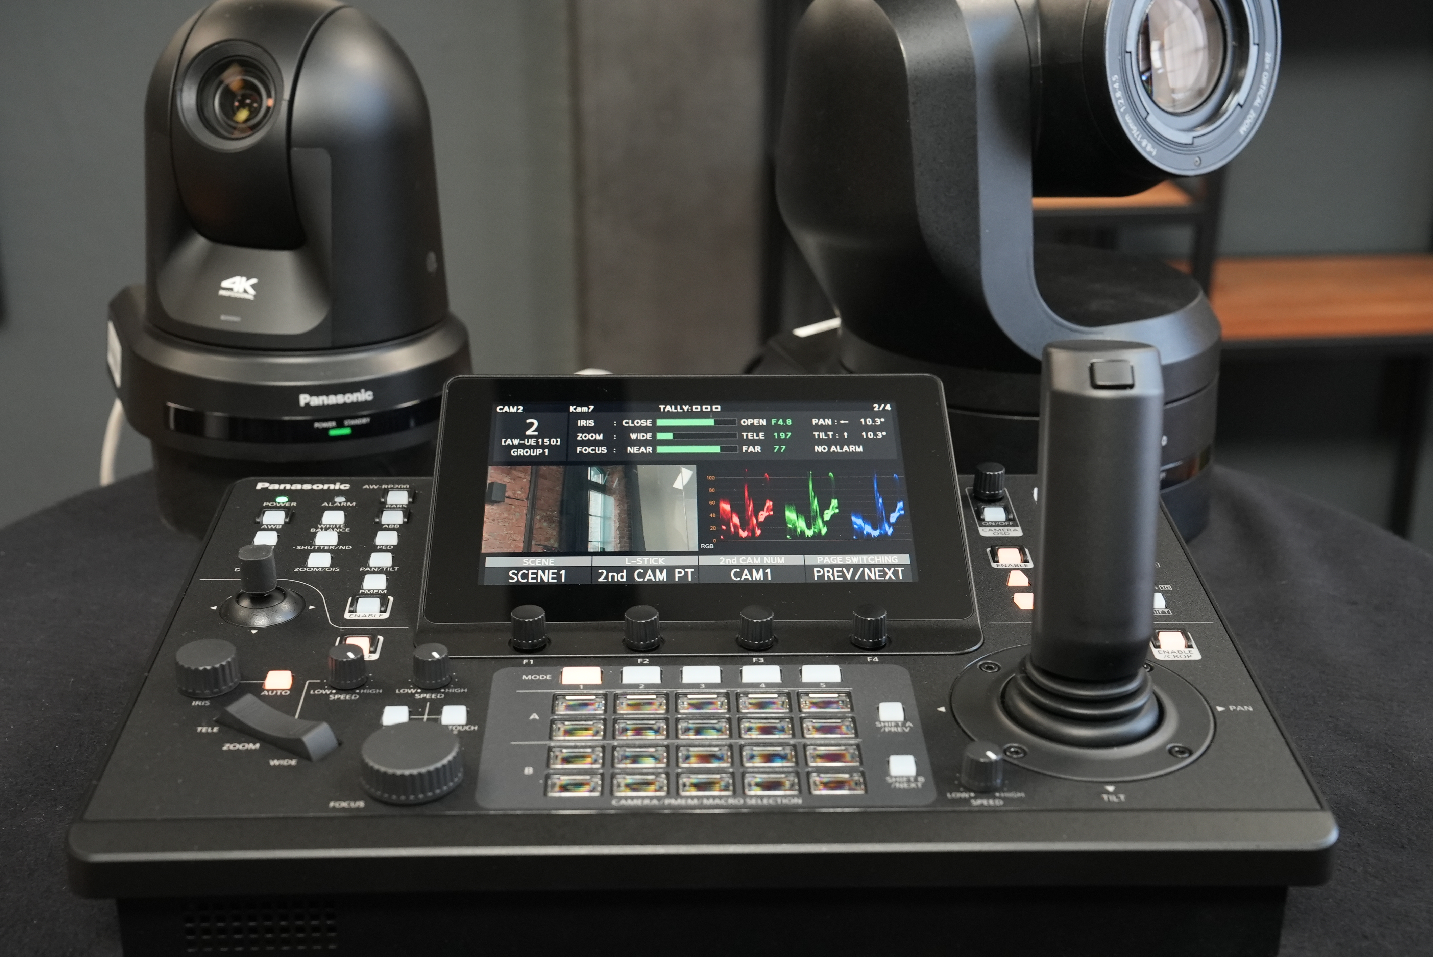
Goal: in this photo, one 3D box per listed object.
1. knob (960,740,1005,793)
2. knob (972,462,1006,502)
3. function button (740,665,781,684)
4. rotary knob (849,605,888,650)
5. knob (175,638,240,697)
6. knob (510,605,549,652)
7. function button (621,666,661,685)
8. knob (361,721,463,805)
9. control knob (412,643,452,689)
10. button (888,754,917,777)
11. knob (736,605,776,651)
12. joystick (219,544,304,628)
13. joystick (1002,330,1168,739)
[{"bbox_3d":[0.080,0.086,0.586,0.013,0.011,0.013,0,26,0],"label":"knob"},{"bbox_3d":[0.107,0.002,0.760,0.012,0.011,0.012,0,26,-2],"label":"knob"},{"bbox_3d":[0.015,0.064,0.639,0.013,0.003,0.007,0,26,-2],"label":"function button"},{"bbox_3d":[0.051,0.050,0.654,0.012,0.011,0.012,0,26,-2],"label":"rotary knob"},{"bbox_3d":[-0.164,0.061,0.630,0.019,0.010,0.019,0,25,-2],"label":"knob"},{"bbox_3d":[-0.063,0.050,0.651,0.012,0.011,0.012,0,25,-2],"label":"knob"},{"bbox_3d":[-0.024,0.064,0.638,0.013,0.003,0.007,0,26,-2],"label":"function button"},{"bbox_3d":[-0.091,0.084,0.581,0.030,0.010,0.030,0,25,-2],"label":"knob"},{"bbox_3d":[-0.092,0.061,0.632,0.012,0.010,0.012,1,25,0],"label":"control knob"},{"bbox_3d":[0.056,0.086,0.589,0.008,0.003,0.008,0,25,-2],"label":"button"},{"bbox_3d":[0.014,0.050,0.653,0.012,0.011,0.012,0,25,-2],"label":"knob"},{"bbox_3d":[-0.158,0.035,0.674,0.029,0.021,0.029,0,26,-2],"label":"joystick"},{"bbox_3d":[0.115,0.017,0.597,0.051,0.122,0.051,-2,25,-1],"label":"joystick"}]

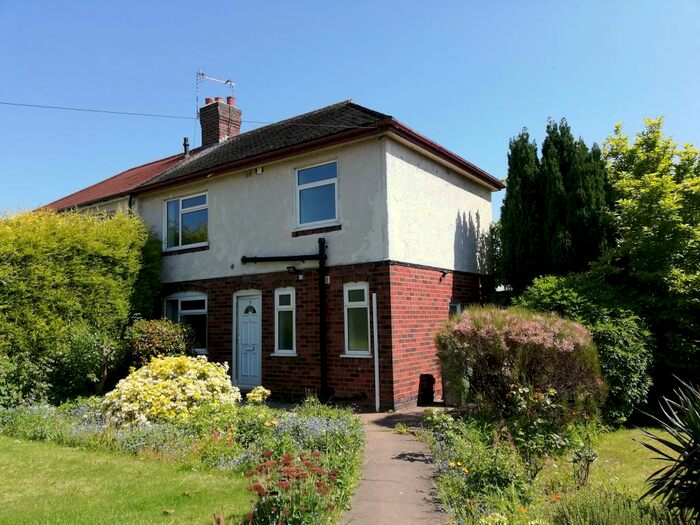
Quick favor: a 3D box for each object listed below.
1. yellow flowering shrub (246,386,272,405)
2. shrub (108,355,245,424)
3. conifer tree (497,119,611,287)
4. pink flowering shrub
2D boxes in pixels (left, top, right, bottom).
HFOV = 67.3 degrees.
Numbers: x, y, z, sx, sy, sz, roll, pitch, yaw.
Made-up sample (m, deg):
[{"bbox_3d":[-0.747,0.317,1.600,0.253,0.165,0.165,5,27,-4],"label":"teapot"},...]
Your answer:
[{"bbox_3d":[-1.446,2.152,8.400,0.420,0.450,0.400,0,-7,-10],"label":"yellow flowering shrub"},{"bbox_3d":[-2.768,1.978,8.200,2.000,1.050,1.800,1,-7,-18],"label":"shrub"},{"bbox_3d":[4.752,-0.246,12.100,2.400,6.100,2.200,-6,-8,35],"label":"conifer tree"},{"bbox_3d":[2.514,1.492,7.800,2.400,1.680,2.000,-3,-7,17],"label":"pink flowering shrub"}]

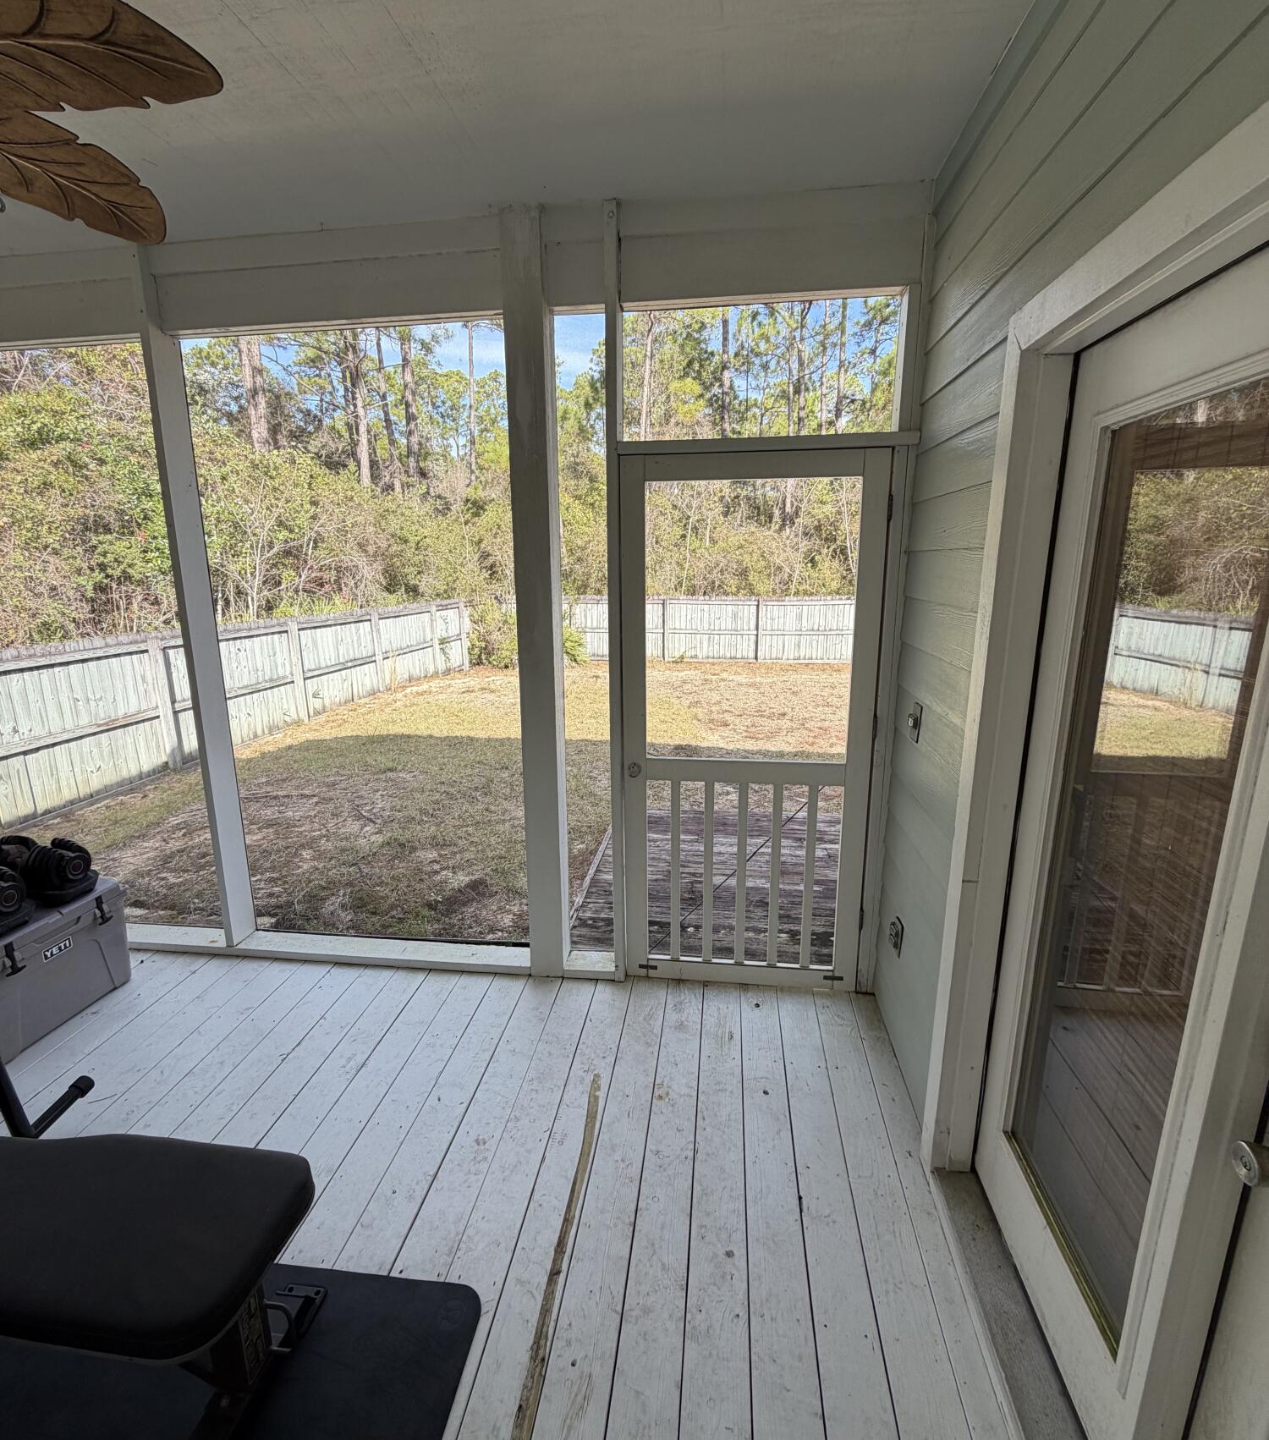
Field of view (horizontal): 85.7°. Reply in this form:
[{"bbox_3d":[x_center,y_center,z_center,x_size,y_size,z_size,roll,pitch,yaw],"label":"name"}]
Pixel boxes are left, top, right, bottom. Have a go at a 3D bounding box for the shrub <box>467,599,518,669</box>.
[{"bbox_3d":[-3.443,-2.165,17.048,1.500,1.720,1.300,0,13,0],"label":"shrub"}]

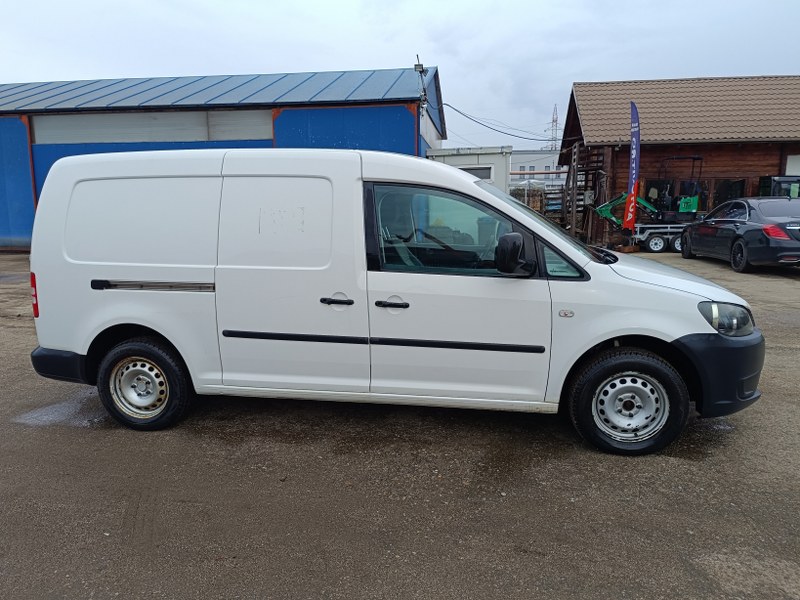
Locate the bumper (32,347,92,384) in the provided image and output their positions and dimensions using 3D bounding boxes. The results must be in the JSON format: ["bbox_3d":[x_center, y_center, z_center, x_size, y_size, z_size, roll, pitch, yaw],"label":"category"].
[{"bbox_3d":[-2.194,0.292,4.483,0.640,0.280,1.760,1,10,9],"label":"bumper"}]

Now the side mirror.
[{"bbox_3d":[0.616,-0.244,2.981,0.190,0.235,0.200,1,10,9],"label":"side mirror"}]

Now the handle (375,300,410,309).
[{"bbox_3d":[-0.044,0.030,3.188,0.205,0.042,0.055,1,10,9],"label":"handle"}]

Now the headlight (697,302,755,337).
[{"bbox_3d":[1.860,0.092,3.167,0.440,0.220,0.400,1,10,9],"label":"headlight"}]

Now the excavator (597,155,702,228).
[{"bbox_3d":[7.160,-3.080,16.200,2.850,2.150,1.050,1,9,7],"label":"excavator"}]

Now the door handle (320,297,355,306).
[{"bbox_3d":[-0.367,0.018,3.236,0.205,0.042,0.055,1,10,9],"label":"door handle"}]

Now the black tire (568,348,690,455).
[{"bbox_3d":[1.308,0.580,3.193,0.630,0.630,0.200,1,10,9],"label":"black tire"}]

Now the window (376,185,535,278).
[{"bbox_3d":[0.283,-0.415,3.168,0.920,0.520,0.060,1,-4,9],"label":"window"}]

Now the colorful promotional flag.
[{"bbox_3d":[6.260,-3.580,15.000,0.480,3.500,0.200,2,9,18],"label":"colorful promotional flag"}]

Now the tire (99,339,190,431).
[{"bbox_3d":[-1.662,0.545,3.653,0.630,0.630,0.200,1,10,9],"label":"tire"}]

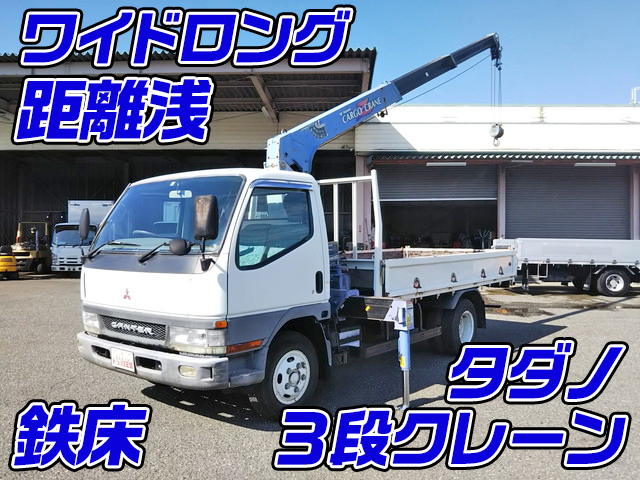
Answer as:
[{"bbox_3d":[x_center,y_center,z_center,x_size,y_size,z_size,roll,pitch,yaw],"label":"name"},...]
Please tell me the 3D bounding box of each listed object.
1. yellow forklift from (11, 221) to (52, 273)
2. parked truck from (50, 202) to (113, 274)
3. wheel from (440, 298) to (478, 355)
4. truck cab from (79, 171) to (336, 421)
[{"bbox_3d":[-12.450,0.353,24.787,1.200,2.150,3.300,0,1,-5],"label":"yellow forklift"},{"bbox_3d":[-9.580,-0.105,24.231,1.950,3.080,5.500,0,1,0],"label":"parked truck"},{"bbox_3d":[1.876,1.157,7.411,0.220,0.750,0.750,0,1,39],"label":"wheel"},{"bbox_3d":[-1.157,0.473,5.140,2.000,2.180,1.520,0,1,39],"label":"truck cab"}]

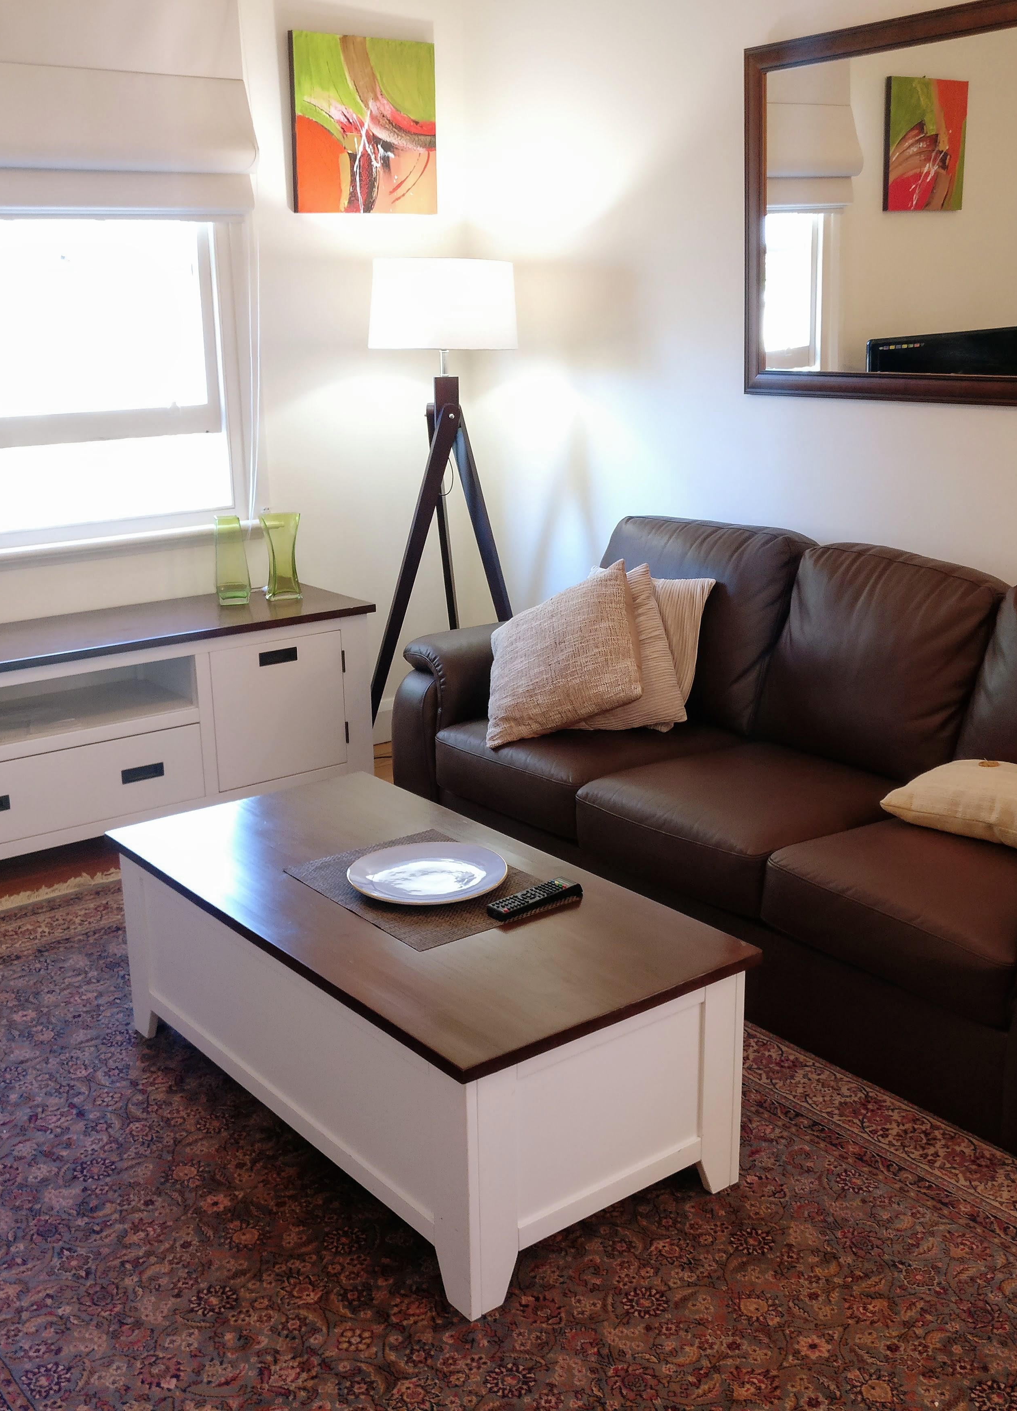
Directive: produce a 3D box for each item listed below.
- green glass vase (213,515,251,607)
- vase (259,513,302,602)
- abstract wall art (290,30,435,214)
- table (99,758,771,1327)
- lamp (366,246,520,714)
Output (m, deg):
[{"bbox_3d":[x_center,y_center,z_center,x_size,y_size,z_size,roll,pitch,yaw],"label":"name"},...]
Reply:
[{"bbox_3d":[-0.801,-0.426,4.427,0.092,0.257,0.101,-3,16,-10],"label":"green glass vase"},{"bbox_3d":[-0.667,-0.444,4.484,0.113,0.257,0.086,-3,16,-8],"label":"vase"},{"bbox_3d":[-0.425,-1.732,4.561,0.491,0.493,0.040,-12,20,-35],"label":"abstract wall art"},{"bbox_3d":[-0.193,0.545,2.859,0.613,0.440,1.209,-13,20,-36],"label":"table"},{"bbox_3d":[-0.180,-0.544,4.617,0.574,1.564,0.581,-1,16,-2],"label":"lamp"}]

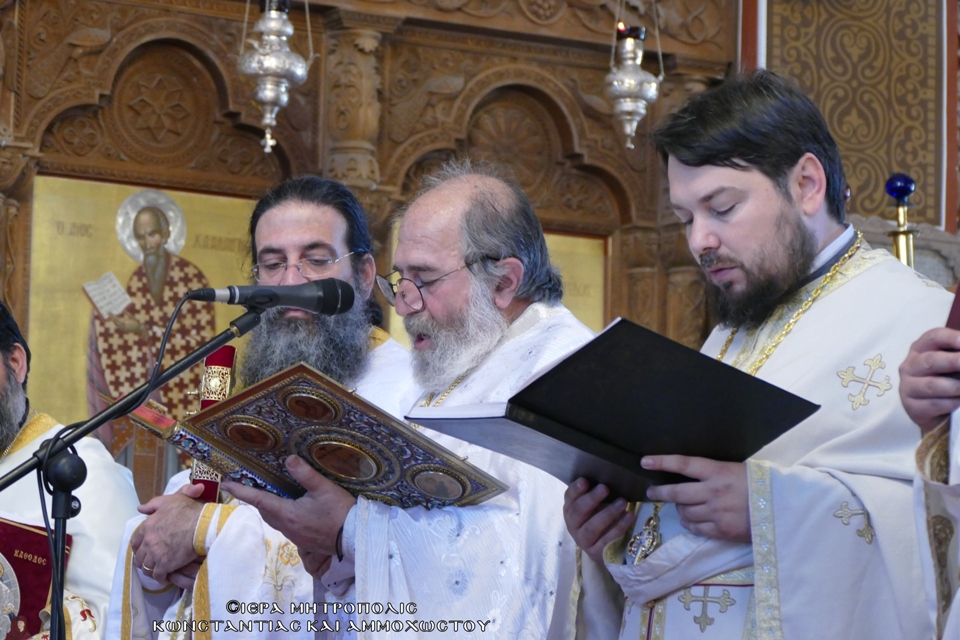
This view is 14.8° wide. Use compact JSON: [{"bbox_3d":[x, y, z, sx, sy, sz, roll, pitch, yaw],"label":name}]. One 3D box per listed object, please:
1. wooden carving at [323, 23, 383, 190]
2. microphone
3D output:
[{"bbox_3d":[-0.253,-0.450,7.800,0.122,0.318,0.080,6,-9,-30],"label":"wooden carving"},{"bbox_3d":[-0.283,-0.032,5.000,0.230,0.051,0.051,1,-7,-15],"label":"microphone"}]

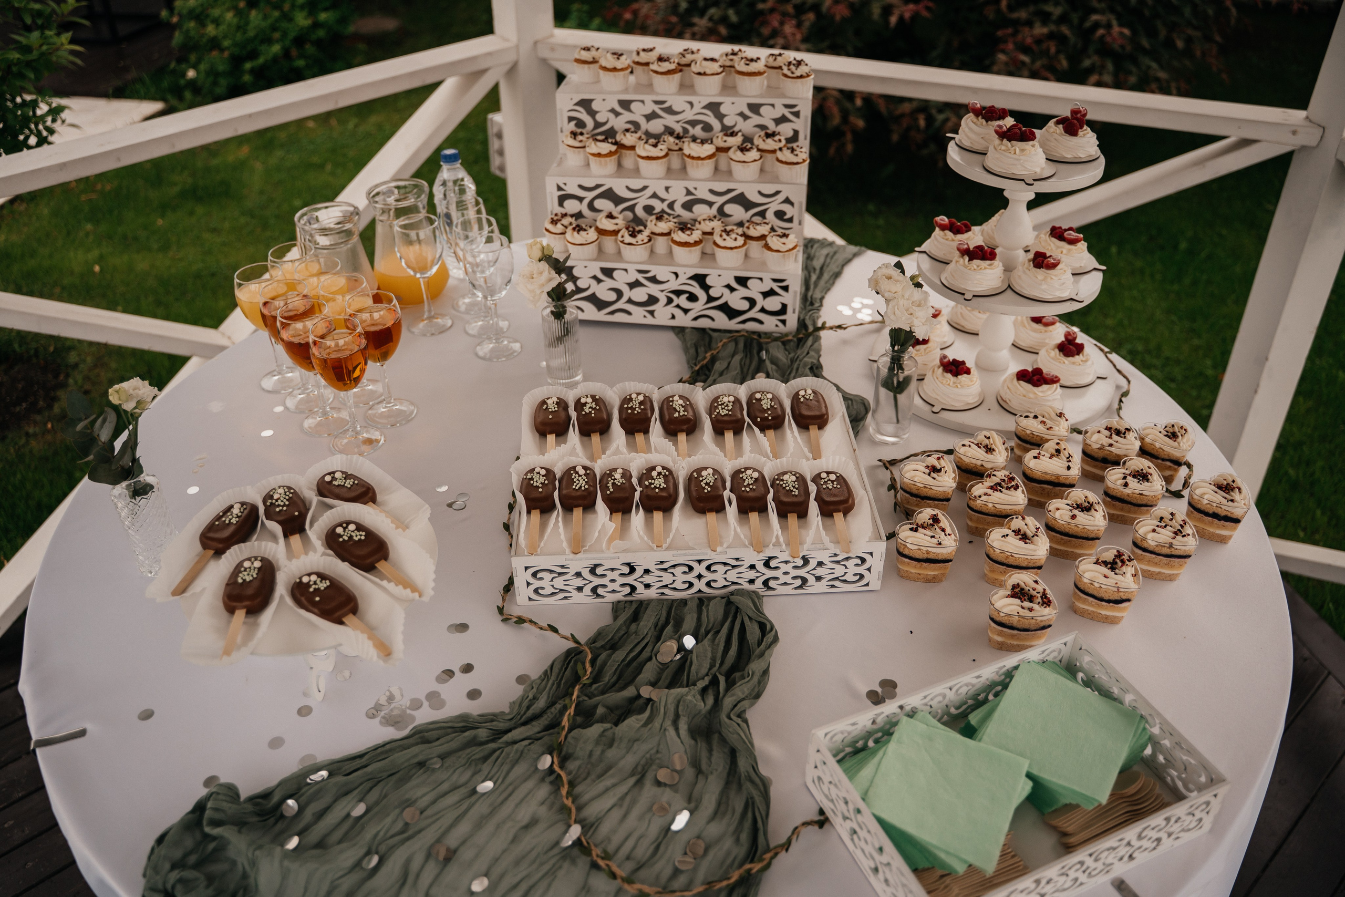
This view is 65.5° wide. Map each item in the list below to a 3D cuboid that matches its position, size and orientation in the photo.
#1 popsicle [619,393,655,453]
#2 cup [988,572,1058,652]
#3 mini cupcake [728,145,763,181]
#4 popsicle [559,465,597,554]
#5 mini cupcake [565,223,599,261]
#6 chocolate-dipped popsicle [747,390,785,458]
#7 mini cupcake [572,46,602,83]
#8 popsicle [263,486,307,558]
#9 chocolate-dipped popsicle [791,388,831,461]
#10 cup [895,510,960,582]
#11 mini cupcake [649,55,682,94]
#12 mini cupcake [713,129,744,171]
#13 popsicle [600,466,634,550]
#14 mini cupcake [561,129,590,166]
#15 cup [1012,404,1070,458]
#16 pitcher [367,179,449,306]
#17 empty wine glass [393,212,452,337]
[{"bbox_3d":[-0.039,-0.020,1.291,0.044,0.022,0.146,-3,41,-4],"label":"popsicle"},{"bbox_3d":[0.366,0.172,1.088,0.071,0.062,0.068,-29,44,-33],"label":"cup"},{"bbox_3d":[0.121,-0.476,1.739,0.057,0.051,0.057,0,35,0],"label":"mini cupcake"},{"bbox_3d":[-0.107,0.069,1.189,0.044,0.022,0.152,-3,36,-1],"label":"popsicle"},{"bbox_3d":[-0.137,-0.326,1.626,0.052,0.053,0.052,3,36,6],"label":"mini cupcake"},{"bbox_3d":[0.127,-0.033,1.352,0.046,0.023,0.148,-2,36,-1],"label":"chocolate-dipped popsicle"},{"bbox_3d":[-0.142,-0.647,1.758,0.052,0.055,0.052,5,36,8],"label":"mini cupcake"},{"bbox_3d":[-0.433,0.086,1.187,0.046,0.020,0.155,-17,38,-22],"label":"popsicle"},{"bbox_3d":[0.174,-0.032,1.313,0.044,0.020,0.150,2,34,3],"label":"chocolate-dipped popsicle"},{"bbox_3d":[0.316,0.126,1.282,0.077,0.063,0.072,-30,45,-34],"label":"cup"},{"bbox_3d":[-0.010,-0.599,1.672,0.052,0.054,0.052,4,36,7],"label":"mini cupcake"},{"bbox_3d":[0.090,-0.480,1.679,0.052,0.054,0.052,4,36,7],"label":"mini cupcake"},{"bbox_3d":[-0.067,0.067,1.217,0.046,0.023,0.143,0,36,1],"label":"popsicle"},{"bbox_3d":[-0.159,-0.500,1.731,0.053,0.054,0.053,5,36,8],"label":"mini cupcake"},{"bbox_3d":[0.474,-0.009,1.337,0.066,0.062,0.067,-24,41,-29],"label":"cup"},{"bbox_3d":[-0.456,-0.355,1.774,0.132,0.195,0.150,-25,42,-29],"label":"pitcher"},{"bbox_3d":[-0.395,-0.272,1.659,0.075,0.174,0.075,0,35,0],"label":"empty wine glass"}]

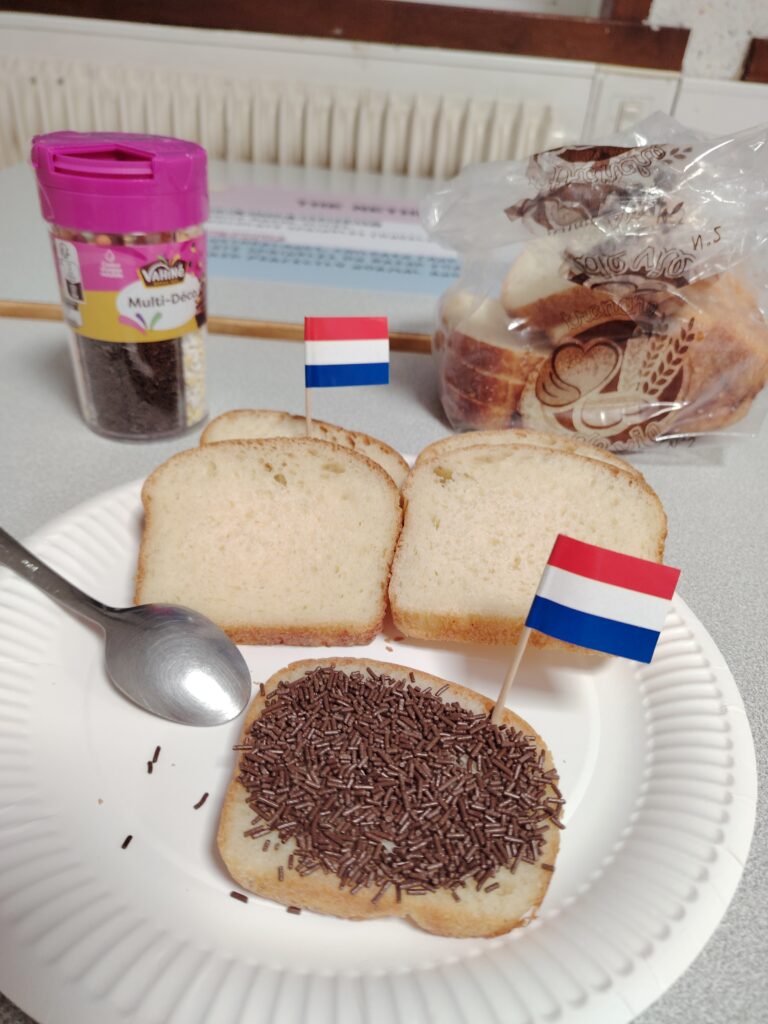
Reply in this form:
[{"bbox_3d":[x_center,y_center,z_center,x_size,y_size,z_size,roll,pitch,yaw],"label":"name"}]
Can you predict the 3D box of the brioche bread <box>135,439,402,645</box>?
[{"bbox_3d":[-0.038,0.008,0.242,0.088,0.013,0.075,4,57,-3],"label":"brioche bread"}]

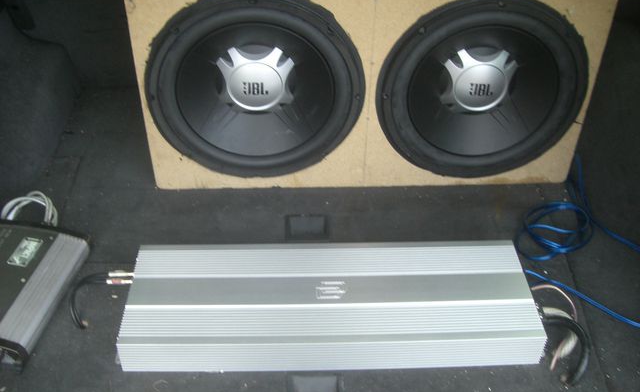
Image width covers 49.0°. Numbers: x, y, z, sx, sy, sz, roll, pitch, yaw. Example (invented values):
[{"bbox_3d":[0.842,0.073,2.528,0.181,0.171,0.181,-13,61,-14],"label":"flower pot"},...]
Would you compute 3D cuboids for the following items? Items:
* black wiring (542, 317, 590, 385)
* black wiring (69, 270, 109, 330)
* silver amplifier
[{"bbox_3d":[0.373,0.234,1.056,0.071,0.040,0.102,-1,38,-2],"label":"black wiring"},{"bbox_3d":[-0.373,0.169,1.132,0.055,0.036,0.089,-1,38,-2],"label":"black wiring"},{"bbox_3d":[0.017,0.168,1.119,0.625,0.060,0.211,-1,38,-2],"label":"silver amplifier"}]

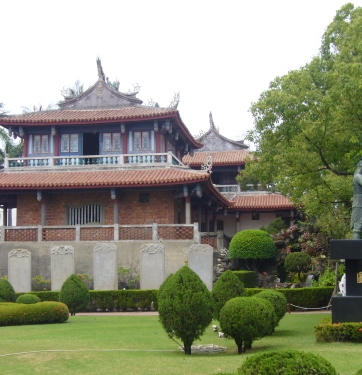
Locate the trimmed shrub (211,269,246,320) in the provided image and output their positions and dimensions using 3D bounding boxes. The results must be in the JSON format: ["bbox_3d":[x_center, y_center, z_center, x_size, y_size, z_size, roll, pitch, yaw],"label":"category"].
[{"bbox_3d":[1.664,3.875,24.907,1.267,2.012,1.267,0,-7,0],"label":"trimmed shrub"}]

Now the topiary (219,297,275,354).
[{"bbox_3d":[1.484,3.078,16.036,1.275,1.279,1.275,0,-7,0],"label":"topiary"}]

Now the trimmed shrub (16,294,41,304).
[{"bbox_3d":[-6.581,5.156,31.093,1.082,1.087,1.082,0,-7,0],"label":"trimmed shrub"}]

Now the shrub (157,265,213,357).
[{"bbox_3d":[0.112,2.731,15.980,1.244,1.954,1.244,0,-7,0],"label":"shrub"}]

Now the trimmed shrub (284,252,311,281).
[{"bbox_3d":[6.673,4.582,41.255,1.594,1.732,1.594,0,-7,0],"label":"trimmed shrub"}]

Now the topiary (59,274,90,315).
[{"bbox_3d":[-5.144,5.206,34.919,1.449,1.985,1.449,0,-7,0],"label":"topiary"}]

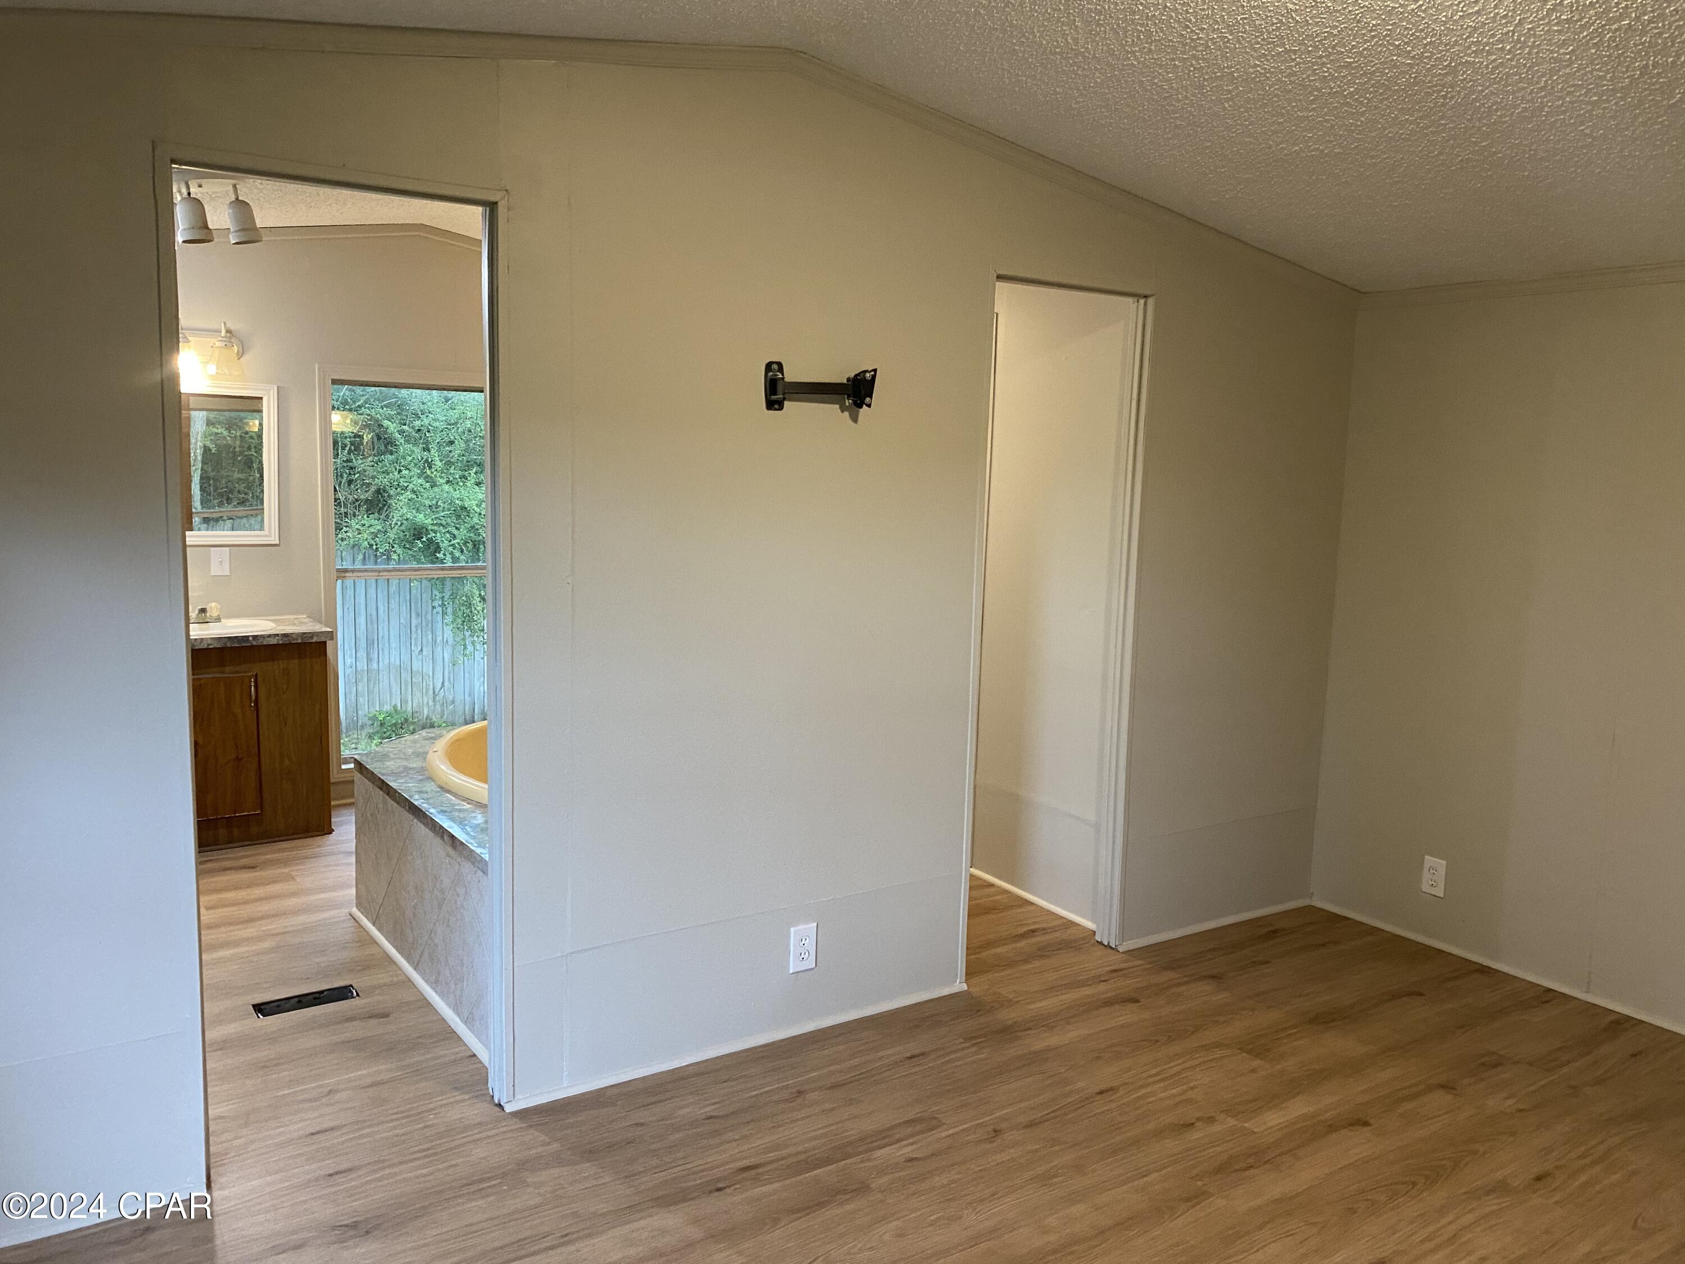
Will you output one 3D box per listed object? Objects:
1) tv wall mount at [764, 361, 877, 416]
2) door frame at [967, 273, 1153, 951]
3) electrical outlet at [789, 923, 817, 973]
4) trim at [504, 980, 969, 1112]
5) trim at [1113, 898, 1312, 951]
[{"bbox_3d":[-0.058,-0.588,3.064,0.245,0.121,0.110,-3,8,-33],"label":"tv wall mount"},{"bbox_3d":[0.591,0.021,3.702,0.584,1.993,0.110,-3,8,-33],"label":"door frame"},{"bbox_3d":[-0.102,0.822,3.291,0.077,0.121,0.008,-3,8,-33],"label":"electrical outlet"},{"bbox_3d":[-0.205,1.045,3.260,1.347,0.027,0.014,-3,8,-33],"label":"trim"},{"bbox_3d":[1.264,0.964,4.225,0.947,0.027,0.014,-3,8,-33],"label":"trim"}]

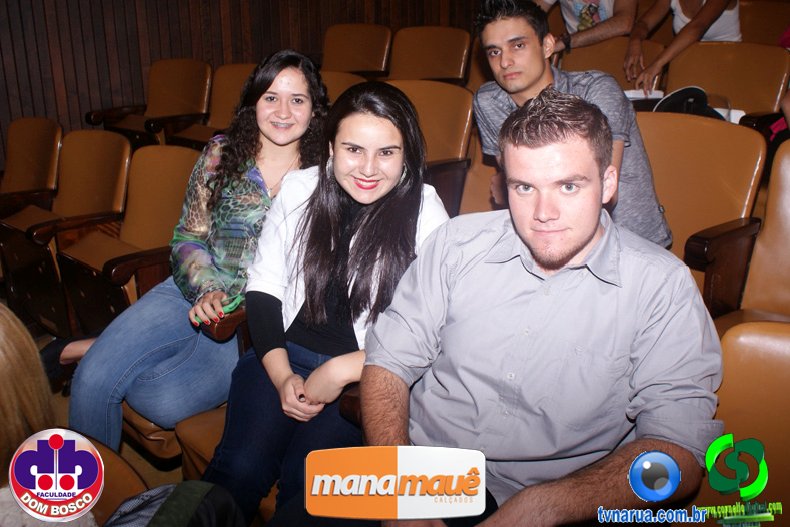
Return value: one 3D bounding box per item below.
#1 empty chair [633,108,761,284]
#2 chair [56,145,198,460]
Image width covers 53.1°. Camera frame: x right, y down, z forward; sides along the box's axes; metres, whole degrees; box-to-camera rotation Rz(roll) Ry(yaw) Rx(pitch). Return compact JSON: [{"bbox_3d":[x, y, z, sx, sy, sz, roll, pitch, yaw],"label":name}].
[{"bbox_3d":[0.689,0.019,2.260,0.520,0.850,0.550,-16,25,-40],"label":"empty chair"},{"bbox_3d":[-0.856,0.098,2.558,0.520,0.860,0.560,-17,24,-42],"label":"chair"}]

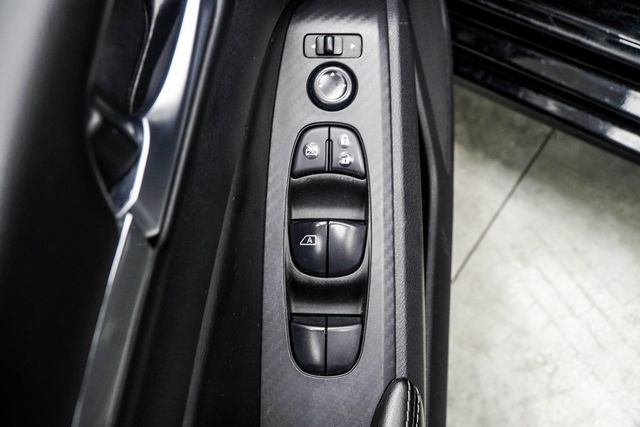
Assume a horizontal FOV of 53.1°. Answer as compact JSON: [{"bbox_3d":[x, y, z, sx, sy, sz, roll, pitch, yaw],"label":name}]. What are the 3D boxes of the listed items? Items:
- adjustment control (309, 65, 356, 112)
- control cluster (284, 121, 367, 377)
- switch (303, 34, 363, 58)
[{"bbox_3d":[0.008,-0.081,0.412,0.031,0.011,0.030,1,87,0],"label":"adjustment control"},{"bbox_3d":[0.005,0.023,0.414,0.052,0.025,0.163,1,87,0],"label":"control cluster"},{"bbox_3d":[0.008,-0.108,0.415,0.038,0.009,0.015,1,87,0],"label":"switch"}]

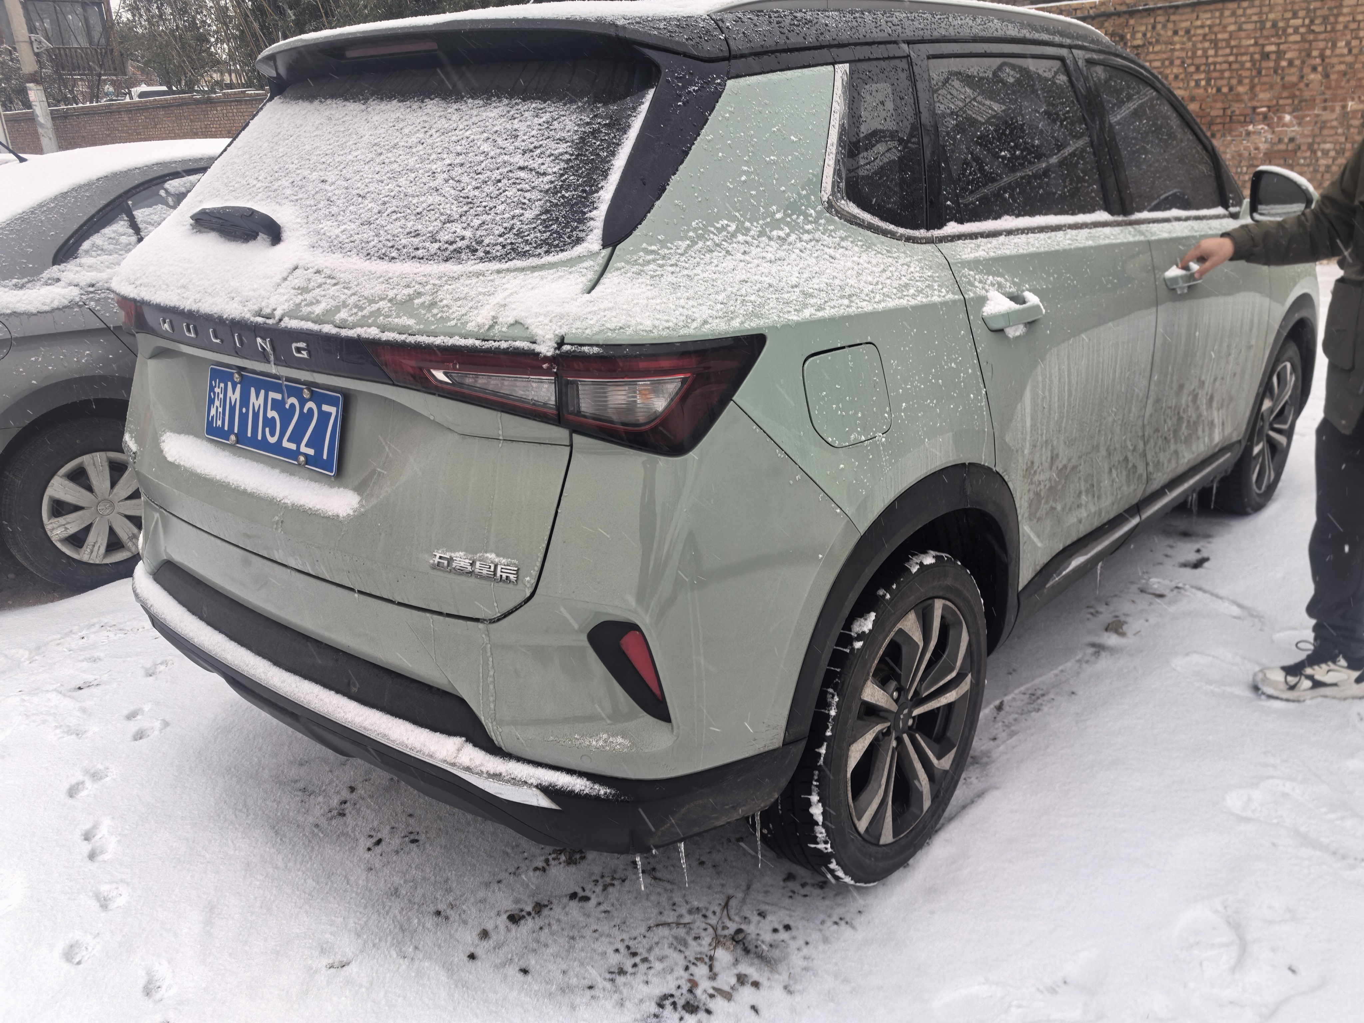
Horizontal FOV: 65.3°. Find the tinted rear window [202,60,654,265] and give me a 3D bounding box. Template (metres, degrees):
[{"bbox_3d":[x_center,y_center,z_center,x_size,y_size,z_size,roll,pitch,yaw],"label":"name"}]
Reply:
[{"bbox_3d":[-0.553,-0.631,1.930,1.280,0.410,0.075,15,-17,38],"label":"tinted rear window"}]

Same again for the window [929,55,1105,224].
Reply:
[{"bbox_3d":[0.675,-0.749,2.133,0.040,0.335,0.770,-12,7,44],"label":"window"}]

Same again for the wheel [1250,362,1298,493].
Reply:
[{"bbox_3d":[2.189,-0.335,4.087,0.170,0.490,0.490,16,26,40],"label":"wheel"}]

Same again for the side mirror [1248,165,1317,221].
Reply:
[{"bbox_3d":[1.711,-0.896,3.021,0.200,0.165,0.130,15,25,38],"label":"side mirror"}]

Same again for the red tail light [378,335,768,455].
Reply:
[{"bbox_3d":[-0.203,-0.189,1.579,0.623,0.172,0.198,8,21,24],"label":"red tail light"}]

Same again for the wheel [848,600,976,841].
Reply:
[{"bbox_3d":[0.396,0.394,2.133,0.170,0.490,0.490,15,25,38],"label":"wheel"}]

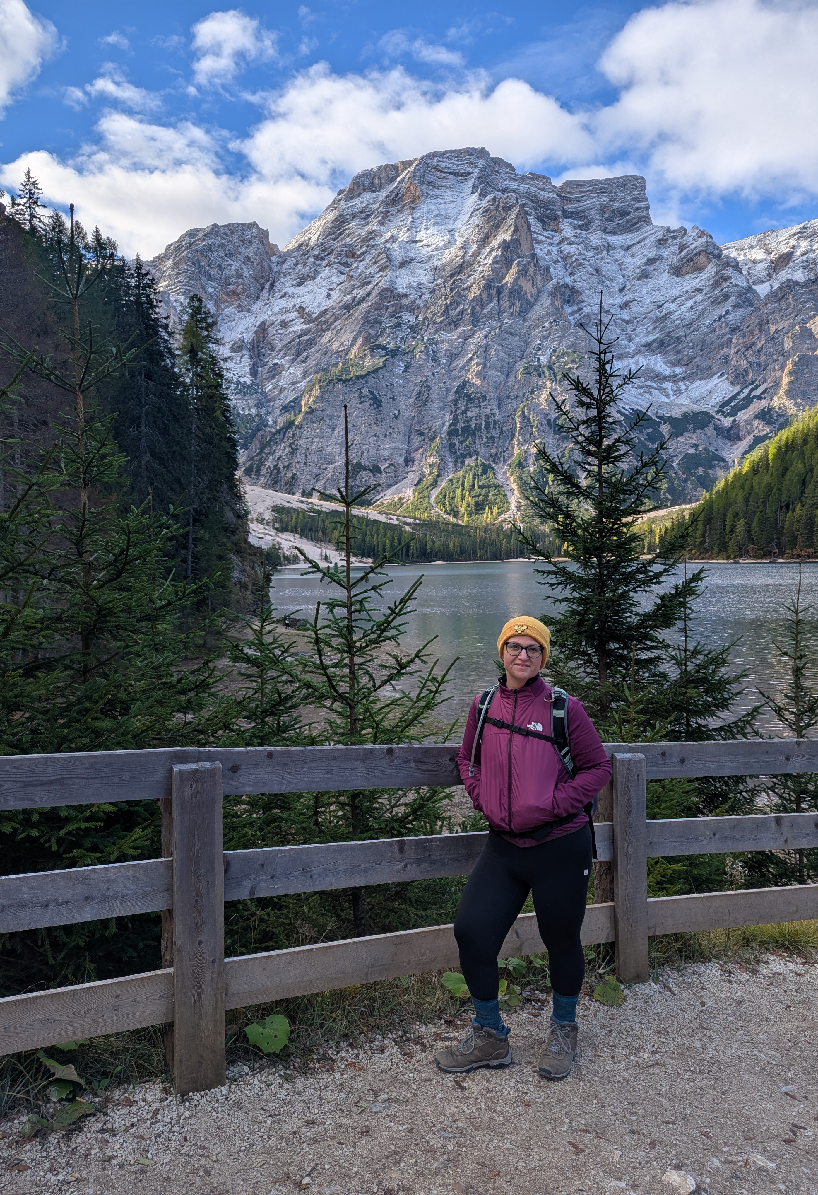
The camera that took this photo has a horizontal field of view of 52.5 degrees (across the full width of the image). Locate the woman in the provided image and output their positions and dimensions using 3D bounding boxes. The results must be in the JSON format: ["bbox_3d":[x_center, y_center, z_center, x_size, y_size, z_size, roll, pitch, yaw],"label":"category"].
[{"bbox_3d":[0.420,0.865,3.005,0.570,1.590,0.500,1,3,23],"label":"woman"}]

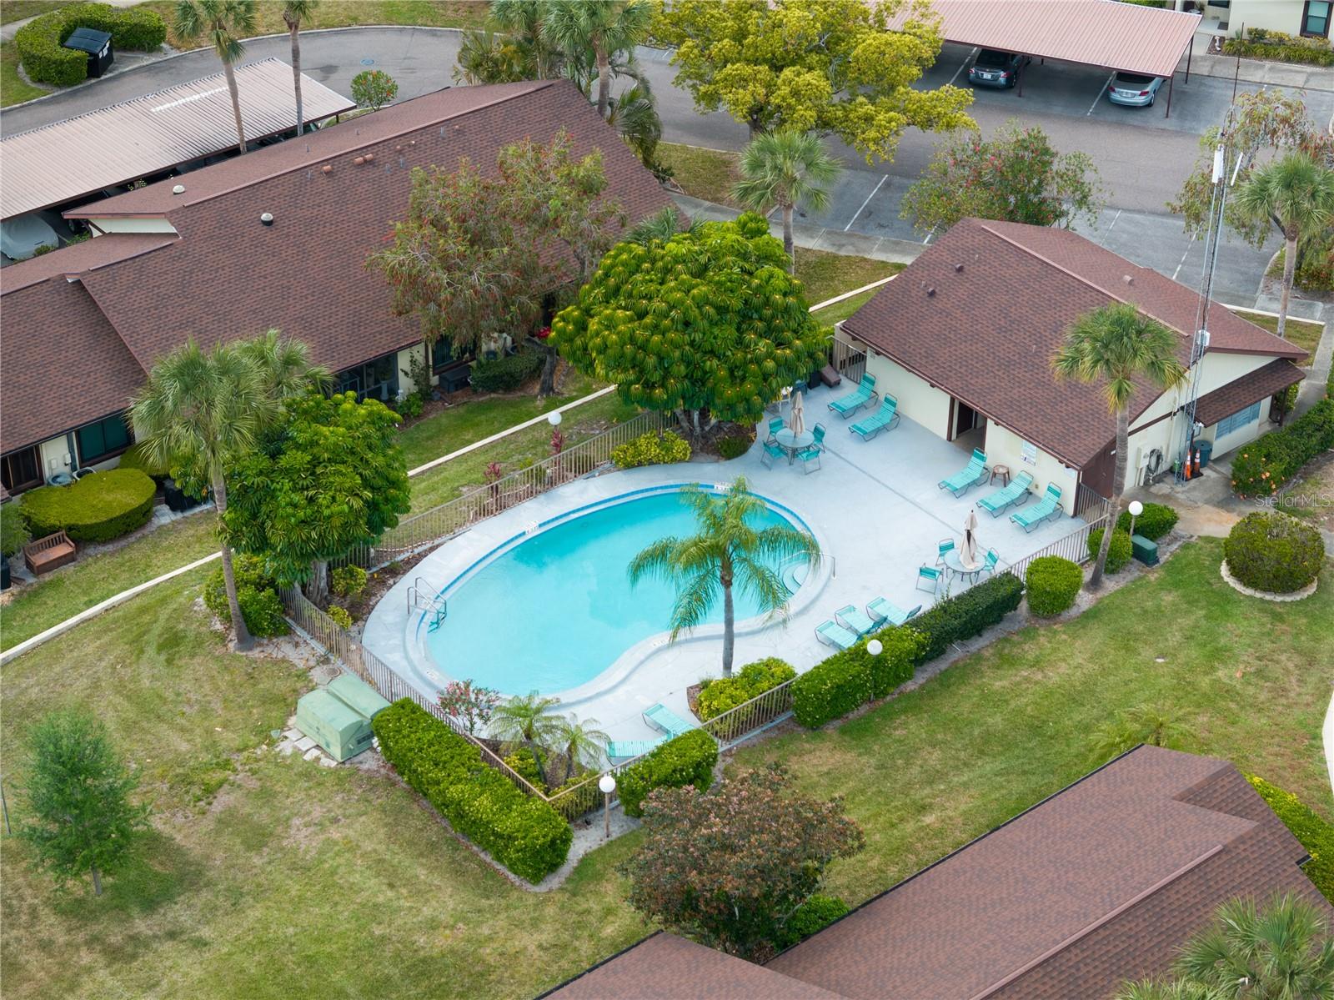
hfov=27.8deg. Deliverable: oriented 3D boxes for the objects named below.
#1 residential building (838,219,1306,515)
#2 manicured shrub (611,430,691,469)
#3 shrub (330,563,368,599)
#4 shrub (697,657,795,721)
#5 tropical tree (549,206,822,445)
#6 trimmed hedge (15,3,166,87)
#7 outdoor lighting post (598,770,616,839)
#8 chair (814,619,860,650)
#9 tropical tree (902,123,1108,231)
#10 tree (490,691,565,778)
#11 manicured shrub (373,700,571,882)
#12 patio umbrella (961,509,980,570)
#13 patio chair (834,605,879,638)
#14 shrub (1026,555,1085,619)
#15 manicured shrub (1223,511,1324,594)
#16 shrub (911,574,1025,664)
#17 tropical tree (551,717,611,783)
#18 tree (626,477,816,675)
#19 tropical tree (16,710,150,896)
[{"bbox_3d":[12.999,-4.907,85.245,10.400,4.500,10.800,-24,41,-32],"label":"residential building"},{"bbox_3d":[-0.549,-1.626,83.498,2.450,0.720,1.050,-5,34,-9],"label":"manicured shrub"},{"bbox_3d":[-9.702,2.468,82.084,1.030,0.880,1.000,1,34,2],"label":"shrub"},{"bbox_3d":[2.344,5.560,77.544,2.850,0.950,1.500,-24,41,-31],"label":"shrub"},{"bbox_3d":[0.668,-4.597,81.937,8.200,7.400,7.800,1,34,0],"label":"tropical tree"},{"bbox_3d":[-24.646,-19.207,113.607,5.000,1.350,5.300,12,36,17],"label":"trimmed hedge"},{"bbox_3d":[-1.499,7.681,68.058,0.420,2.150,0.420,0,34,0],"label":"outdoor lighting post"},{"bbox_3d":[4.920,3.758,75.036,0.640,0.850,1.660,-28,43,-34],"label":"chair"},{"bbox_3d":[11.362,-9.943,92.139,6.900,5.100,6.200,1,34,0],"label":"tropical tree"},{"bbox_3d":[-3.586,6.314,69.459,1.860,2.850,1.860,0,34,0],"label":"tree"},{"bbox_3d":[-5.367,7.911,73.719,1.400,1.270,7.250,-25,42,-33],"label":"manicured shrub"},{"bbox_3d":[8.629,1.313,77.186,0.520,2.500,0.520,0,34,0],"label":"patio umbrella"},{"bbox_3d":[5.554,3.413,75.958,0.650,0.930,1.800,-24,41,-32],"label":"patio chair"},{"bbox_3d":[11.710,2.563,81.561,1.650,1.500,1.650,1,34,2],"label":"shrub"},{"bbox_3d":[17.666,1.469,78.349,2.900,1.750,2.850,1,34,0],"label":"manicured shrub"},{"bbox_3d":[8.850,3.357,80.659,4.400,1.170,1.000,-26,42,-33],"label":"shrub"},{"bbox_3d":[-2.240,6.601,69.703,1.550,2.100,1.550,0,34,0],"label":"tropical tree"},{"bbox_3d":[1.520,2.241,72.322,4.950,6.400,4.700,0,34,0],"label":"tree"},{"bbox_3d":[-14.109,7.521,65.411,3.150,5.450,3.100,1,34,0],"label":"tropical tree"}]

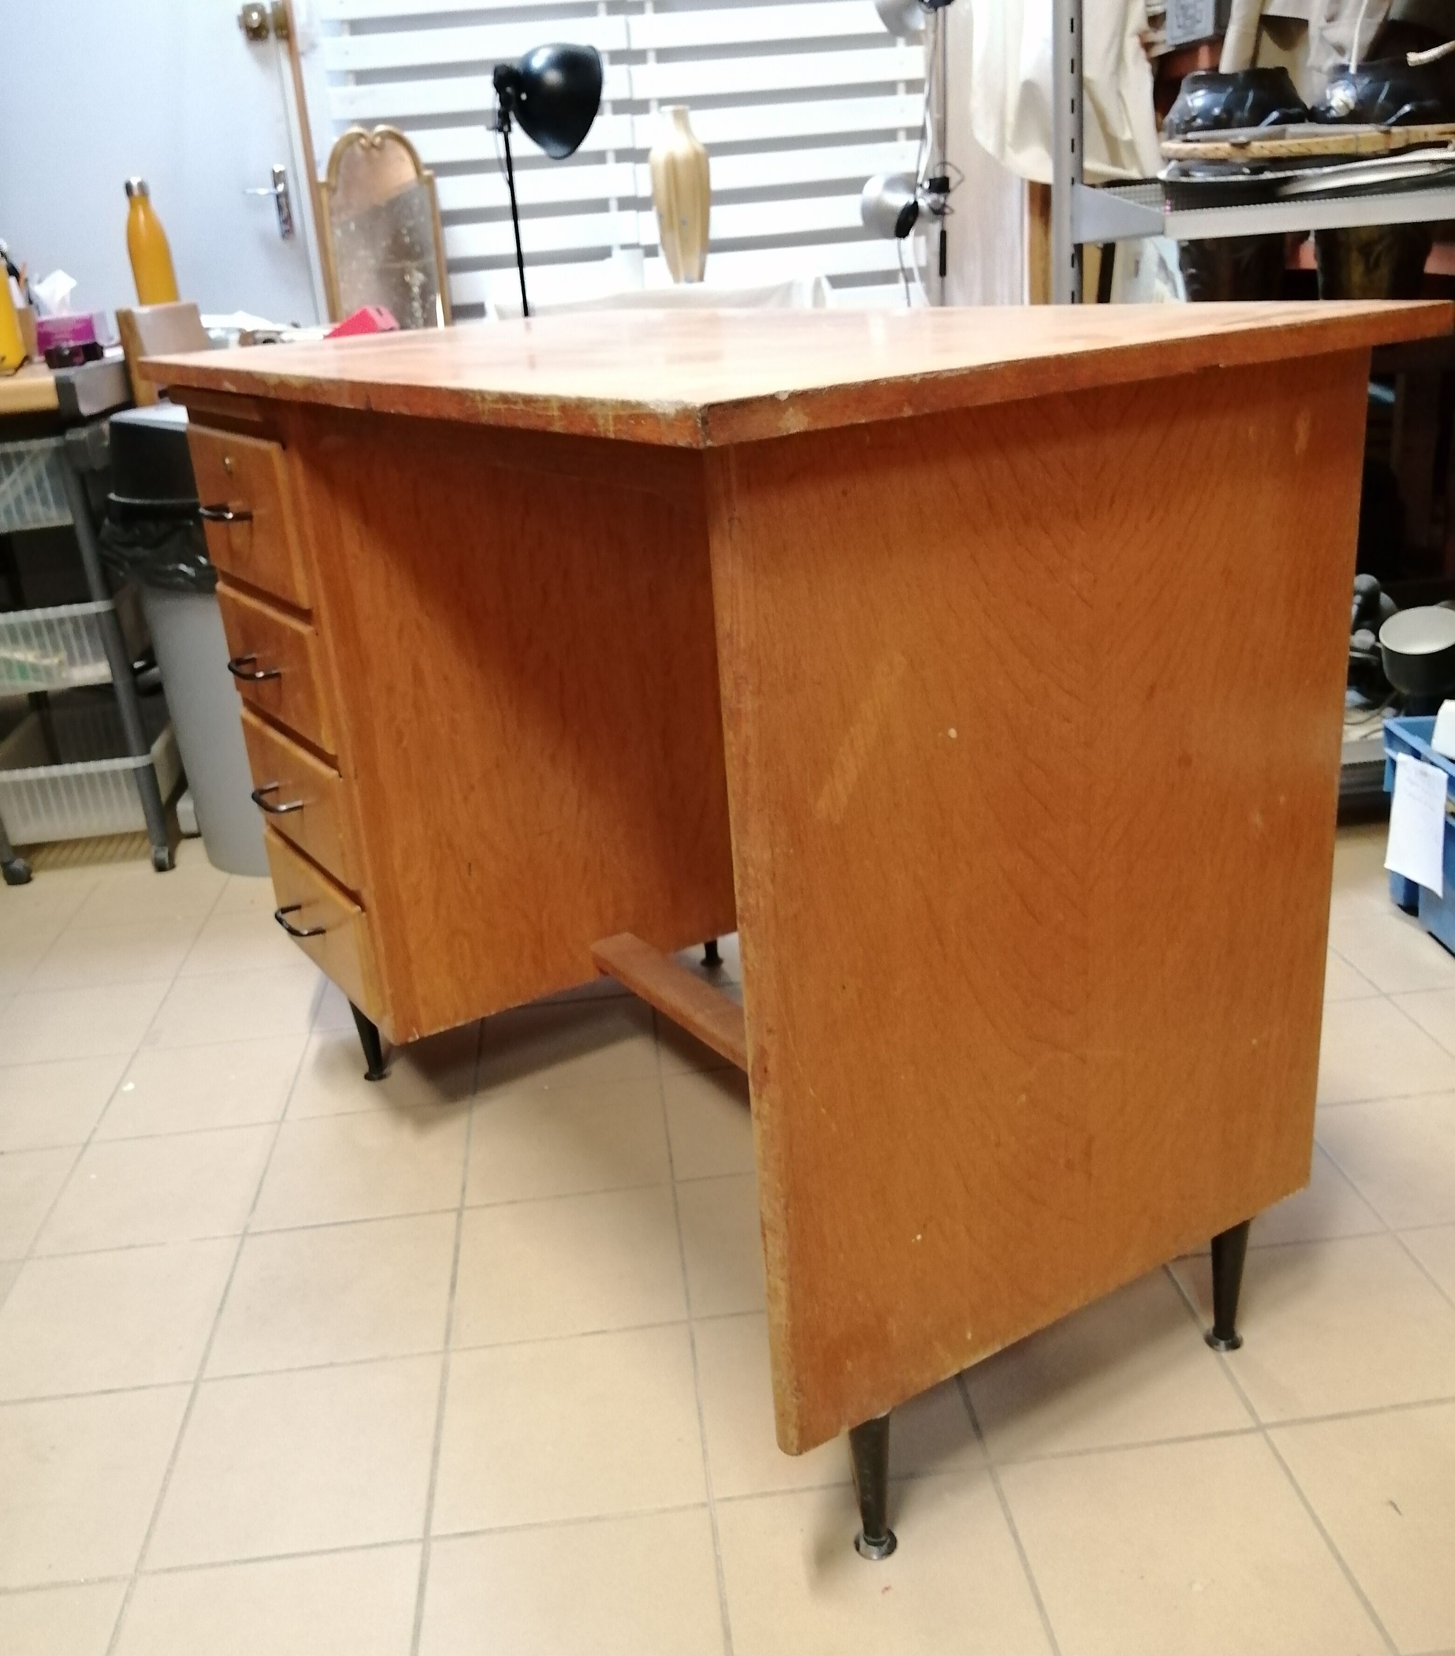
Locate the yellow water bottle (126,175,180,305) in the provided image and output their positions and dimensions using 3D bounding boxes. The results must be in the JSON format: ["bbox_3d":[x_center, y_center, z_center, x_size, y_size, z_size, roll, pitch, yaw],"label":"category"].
[{"bbox_3d":[-1.013,-0.997,2.580,0.067,0.270,0.067,-6,22,-4],"label":"yellow water bottle"}]

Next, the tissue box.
[{"bbox_3d":[-1.140,-0.858,2.546,0.100,0.074,0.100,-6,22,-4],"label":"tissue box"}]

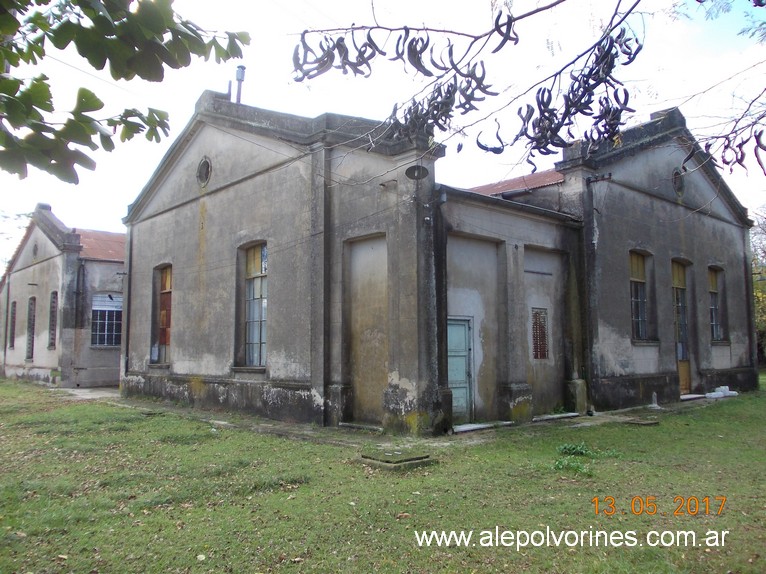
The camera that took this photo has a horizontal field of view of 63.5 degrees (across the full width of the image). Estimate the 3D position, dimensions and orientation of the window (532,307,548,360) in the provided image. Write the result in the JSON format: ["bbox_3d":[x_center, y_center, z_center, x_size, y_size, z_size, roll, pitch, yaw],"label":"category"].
[{"bbox_3d":[3.676,1.085,14.426,0.621,1.217,0.110,5,-8,-42],"label":"window"}]

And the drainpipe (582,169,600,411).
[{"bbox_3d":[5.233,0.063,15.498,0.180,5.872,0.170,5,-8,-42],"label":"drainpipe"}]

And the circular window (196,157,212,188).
[{"bbox_3d":[-5.192,-3.351,18.136,0.150,0.940,0.950,5,-8,-42],"label":"circular window"}]

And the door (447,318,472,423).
[{"bbox_3d":[1.530,1.662,12.422,0.880,2.113,0.100,5,-8,-42],"label":"door"}]

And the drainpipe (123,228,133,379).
[{"bbox_3d":[-9.050,0.487,21.960,0.140,5.400,0.150,5,-8,-42],"label":"drainpipe"}]

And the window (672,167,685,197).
[{"bbox_3d":[9.388,-3.330,19.726,0.940,0.950,0.150,5,-8,-42],"label":"window"}]

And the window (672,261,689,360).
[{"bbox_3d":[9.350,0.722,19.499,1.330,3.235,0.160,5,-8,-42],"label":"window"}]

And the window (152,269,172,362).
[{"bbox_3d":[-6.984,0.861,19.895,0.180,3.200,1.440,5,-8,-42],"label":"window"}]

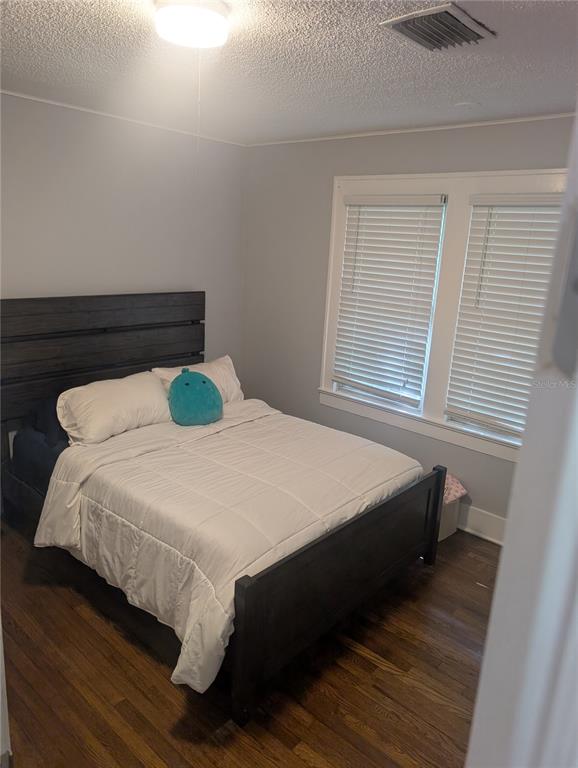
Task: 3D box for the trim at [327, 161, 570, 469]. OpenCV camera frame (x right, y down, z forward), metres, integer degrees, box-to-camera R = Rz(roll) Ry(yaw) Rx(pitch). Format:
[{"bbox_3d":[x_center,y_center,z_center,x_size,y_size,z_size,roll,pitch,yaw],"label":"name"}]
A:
[{"bbox_3d":[0.949,-0.436,3.258,1.839,1.608,0.120,16,20,39],"label":"trim"}]

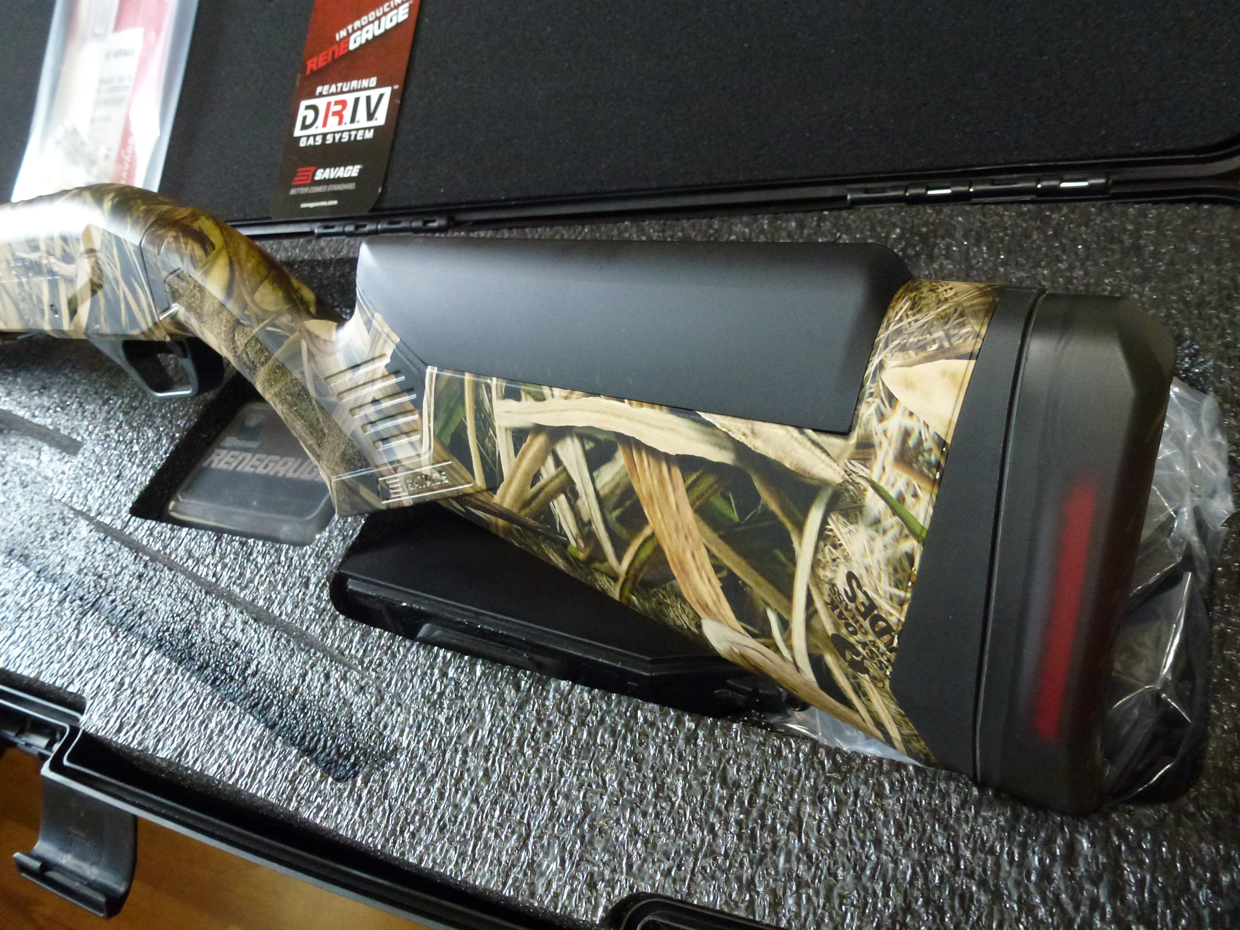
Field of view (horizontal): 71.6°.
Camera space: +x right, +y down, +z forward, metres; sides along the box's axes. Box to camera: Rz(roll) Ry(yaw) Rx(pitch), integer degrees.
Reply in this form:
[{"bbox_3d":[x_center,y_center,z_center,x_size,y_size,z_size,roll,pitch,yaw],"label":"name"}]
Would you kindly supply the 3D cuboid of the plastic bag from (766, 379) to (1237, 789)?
[{"bbox_3d":[0.110,0.021,0.252,0.105,0.050,0.125,6,53,24],"label":"plastic bag"}]

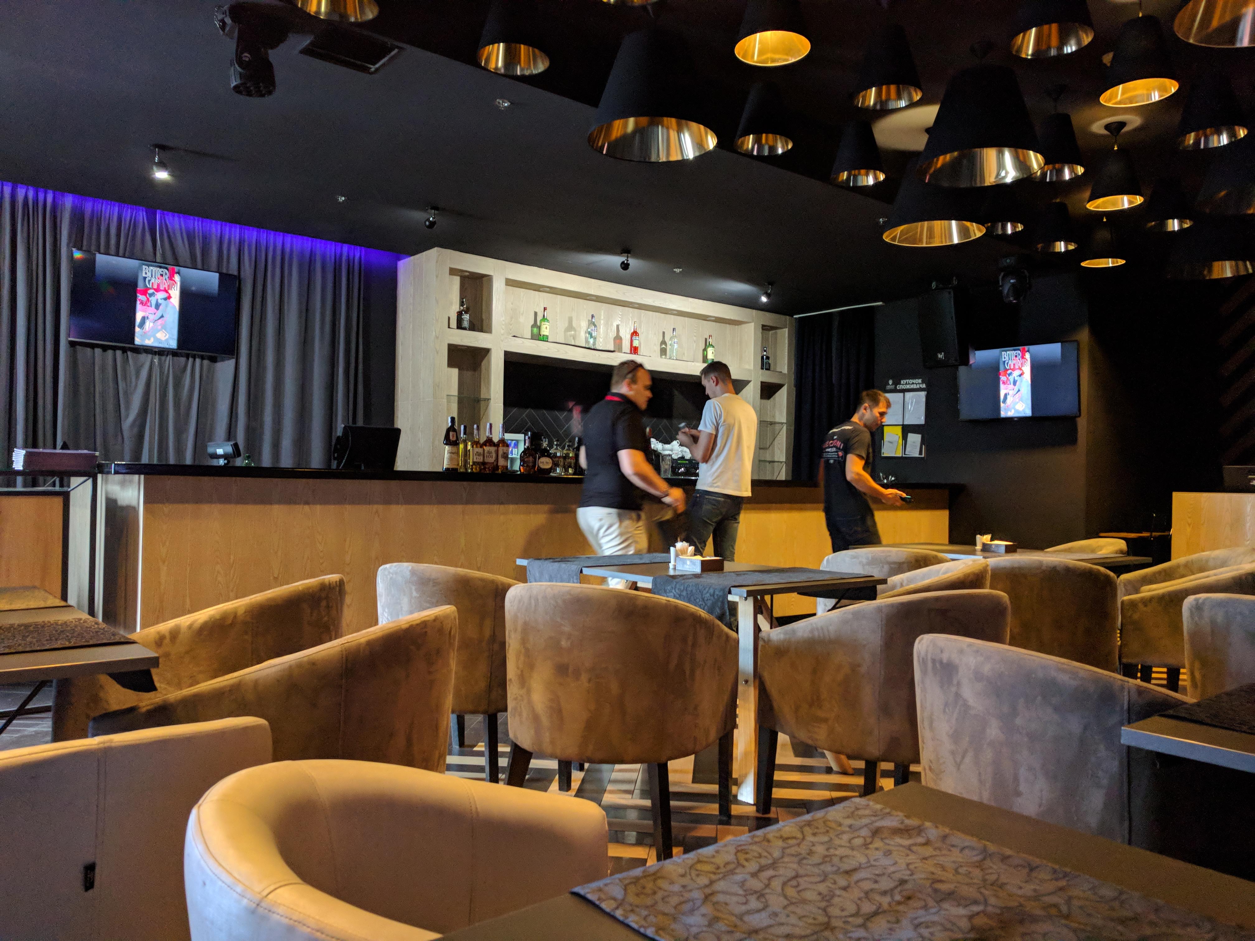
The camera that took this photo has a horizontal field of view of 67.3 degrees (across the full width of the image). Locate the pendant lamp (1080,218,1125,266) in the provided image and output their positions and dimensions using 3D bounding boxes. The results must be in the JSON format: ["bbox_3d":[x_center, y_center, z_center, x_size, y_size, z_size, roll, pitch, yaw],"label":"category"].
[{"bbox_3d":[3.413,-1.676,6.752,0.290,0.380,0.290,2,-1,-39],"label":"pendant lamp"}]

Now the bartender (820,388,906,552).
[{"bbox_3d":[1.537,0.340,6.197,0.480,1.765,0.480,2,-1,-32],"label":"bartender"}]

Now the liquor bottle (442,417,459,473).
[{"bbox_3d":[-1.082,-0.158,5.780,0.100,0.337,0.100,1,-1,0],"label":"liquor bottle"}]

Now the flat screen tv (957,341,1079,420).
[{"bbox_3d":[3.334,-0.748,8.088,0.070,0.615,1.090,-5,3,-39],"label":"flat screen tv"}]

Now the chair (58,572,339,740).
[{"bbox_3d":[-1.204,0.722,2.859,0.652,0.800,0.650,1,-1,8],"label":"chair"}]

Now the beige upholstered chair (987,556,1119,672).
[{"bbox_3d":[1.915,0.798,4.426,0.650,0.800,0.652,0,-1,32],"label":"beige upholstered chair"}]

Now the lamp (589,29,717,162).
[{"bbox_3d":[0.104,-1.500,3.723,0.505,0.385,0.505,1,-1,0],"label":"lamp"}]

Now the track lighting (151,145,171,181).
[{"bbox_3d":[-2.503,-1.644,5.050,0.090,0.185,0.100,2,-1,-30],"label":"track lighting"}]

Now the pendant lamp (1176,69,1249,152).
[{"bbox_3d":[2.963,-1.833,4.777,0.305,0.310,0.305,1,-1,0],"label":"pendant lamp"}]

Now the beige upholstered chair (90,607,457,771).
[{"bbox_3d":[-0.734,0.720,2.205,0.652,0.800,0.650,1,-1,9],"label":"beige upholstered chair"}]

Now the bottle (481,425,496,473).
[{"bbox_3d":[-0.852,-0.137,5.800,0.093,0.302,0.093,1,-1,-17],"label":"bottle"}]

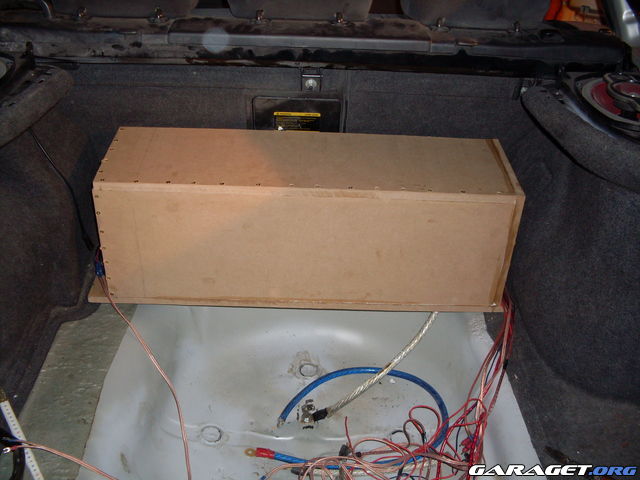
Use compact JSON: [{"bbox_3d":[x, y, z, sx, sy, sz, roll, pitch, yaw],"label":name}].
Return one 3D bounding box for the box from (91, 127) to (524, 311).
[{"bbox_3d":[-0.039,-0.046,1.530,0.868,0.289,0.253,1,33,-2],"label":"box"}]

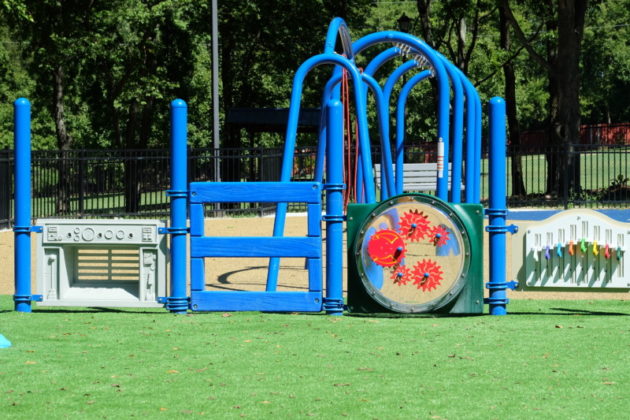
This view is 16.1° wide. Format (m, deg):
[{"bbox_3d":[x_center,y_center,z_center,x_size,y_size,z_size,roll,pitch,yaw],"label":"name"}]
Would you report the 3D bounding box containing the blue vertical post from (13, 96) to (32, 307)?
[{"bbox_3d":[-2.263,-0.037,17.250,0.140,1.660,0.140,0,2,4],"label":"blue vertical post"}]

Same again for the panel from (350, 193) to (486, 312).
[{"bbox_3d":[0.775,0.335,17.050,1.040,0.920,0.140,0,2,4],"label":"panel"}]

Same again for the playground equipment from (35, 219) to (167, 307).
[{"bbox_3d":[-1.645,0.406,17.200,1.000,0.680,0.200,0,2,5],"label":"playground equipment"}]

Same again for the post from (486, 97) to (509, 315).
[{"bbox_3d":[1.399,-0.031,17.000,0.140,1.670,0.140,0,2,4],"label":"post"}]

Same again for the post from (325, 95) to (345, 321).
[{"bbox_3d":[0.154,-0.023,17.120,0.140,1.665,0.140,0,2,4],"label":"post"}]

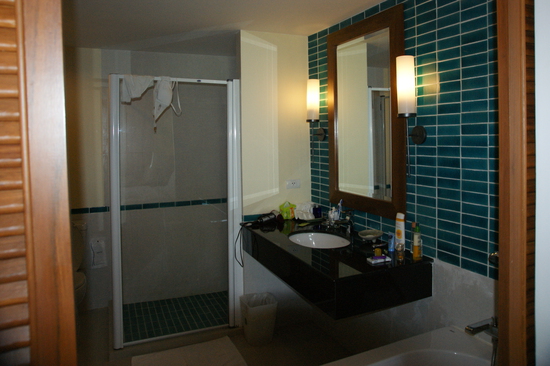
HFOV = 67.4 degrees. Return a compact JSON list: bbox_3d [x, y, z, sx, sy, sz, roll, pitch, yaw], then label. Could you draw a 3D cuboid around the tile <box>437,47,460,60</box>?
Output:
[{"bbox_3d":[0.822,-0.608,1.939,0.010,0.049,0.148,-3,5,-22],"label":"tile"}]

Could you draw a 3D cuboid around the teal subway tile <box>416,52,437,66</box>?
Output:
[{"bbox_3d":[0.794,-0.644,2.151,0.010,0.050,0.147,-4,5,-23],"label":"teal subway tile"}]

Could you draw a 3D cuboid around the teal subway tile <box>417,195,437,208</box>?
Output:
[{"bbox_3d":[0.816,0.101,2.212,0.010,0.050,0.147,-4,5,-23],"label":"teal subway tile"}]

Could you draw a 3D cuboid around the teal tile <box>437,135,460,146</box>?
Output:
[{"bbox_3d":[0.851,-0.206,2.018,0.010,0.050,0.150,-4,6,-23],"label":"teal tile"}]

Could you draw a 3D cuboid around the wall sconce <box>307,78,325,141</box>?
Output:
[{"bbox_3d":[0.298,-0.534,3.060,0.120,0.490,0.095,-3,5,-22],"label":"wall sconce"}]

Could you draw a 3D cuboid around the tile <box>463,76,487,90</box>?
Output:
[{"bbox_3d":[0.920,-0.454,1.889,0.010,0.050,0.147,-4,5,-23],"label":"tile"}]

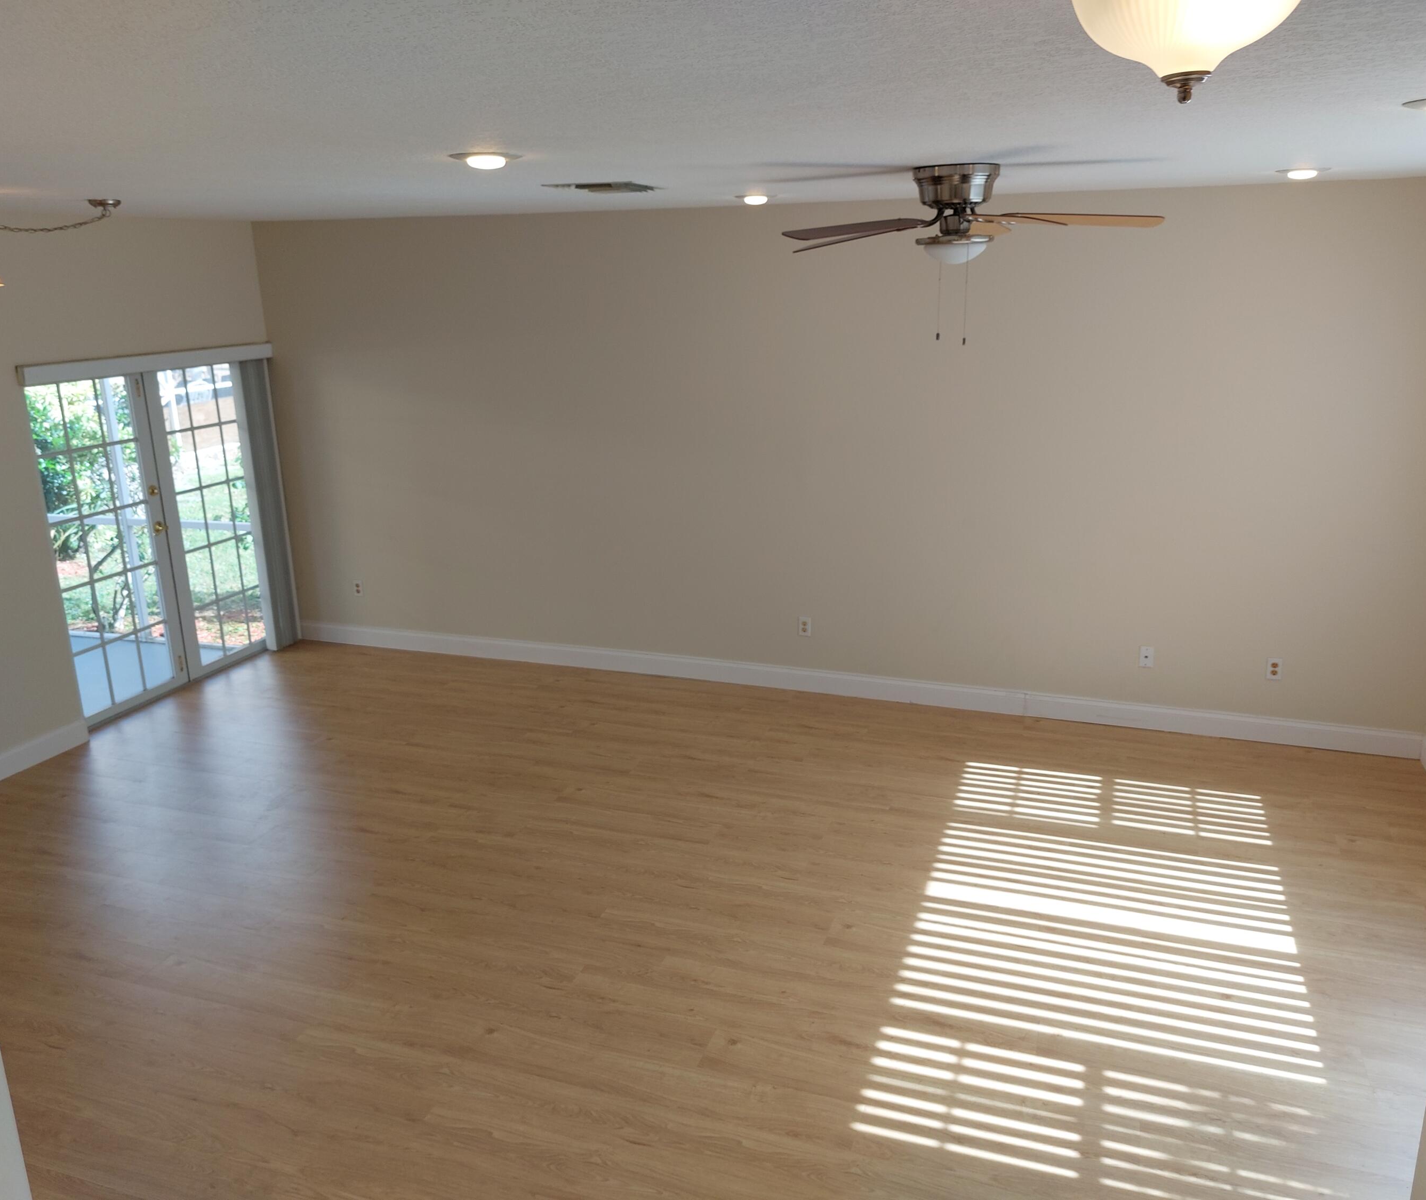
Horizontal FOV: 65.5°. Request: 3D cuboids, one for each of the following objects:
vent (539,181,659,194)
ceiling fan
[{"bbox_3d":[-0.449,-1.694,4.592,0.370,0.030,0.370,5,17,19],"label":"vent"},{"bbox_3d":[0.873,-1.386,4.004,1.420,0.335,1.420,5,17,19],"label":"ceiling fan"}]

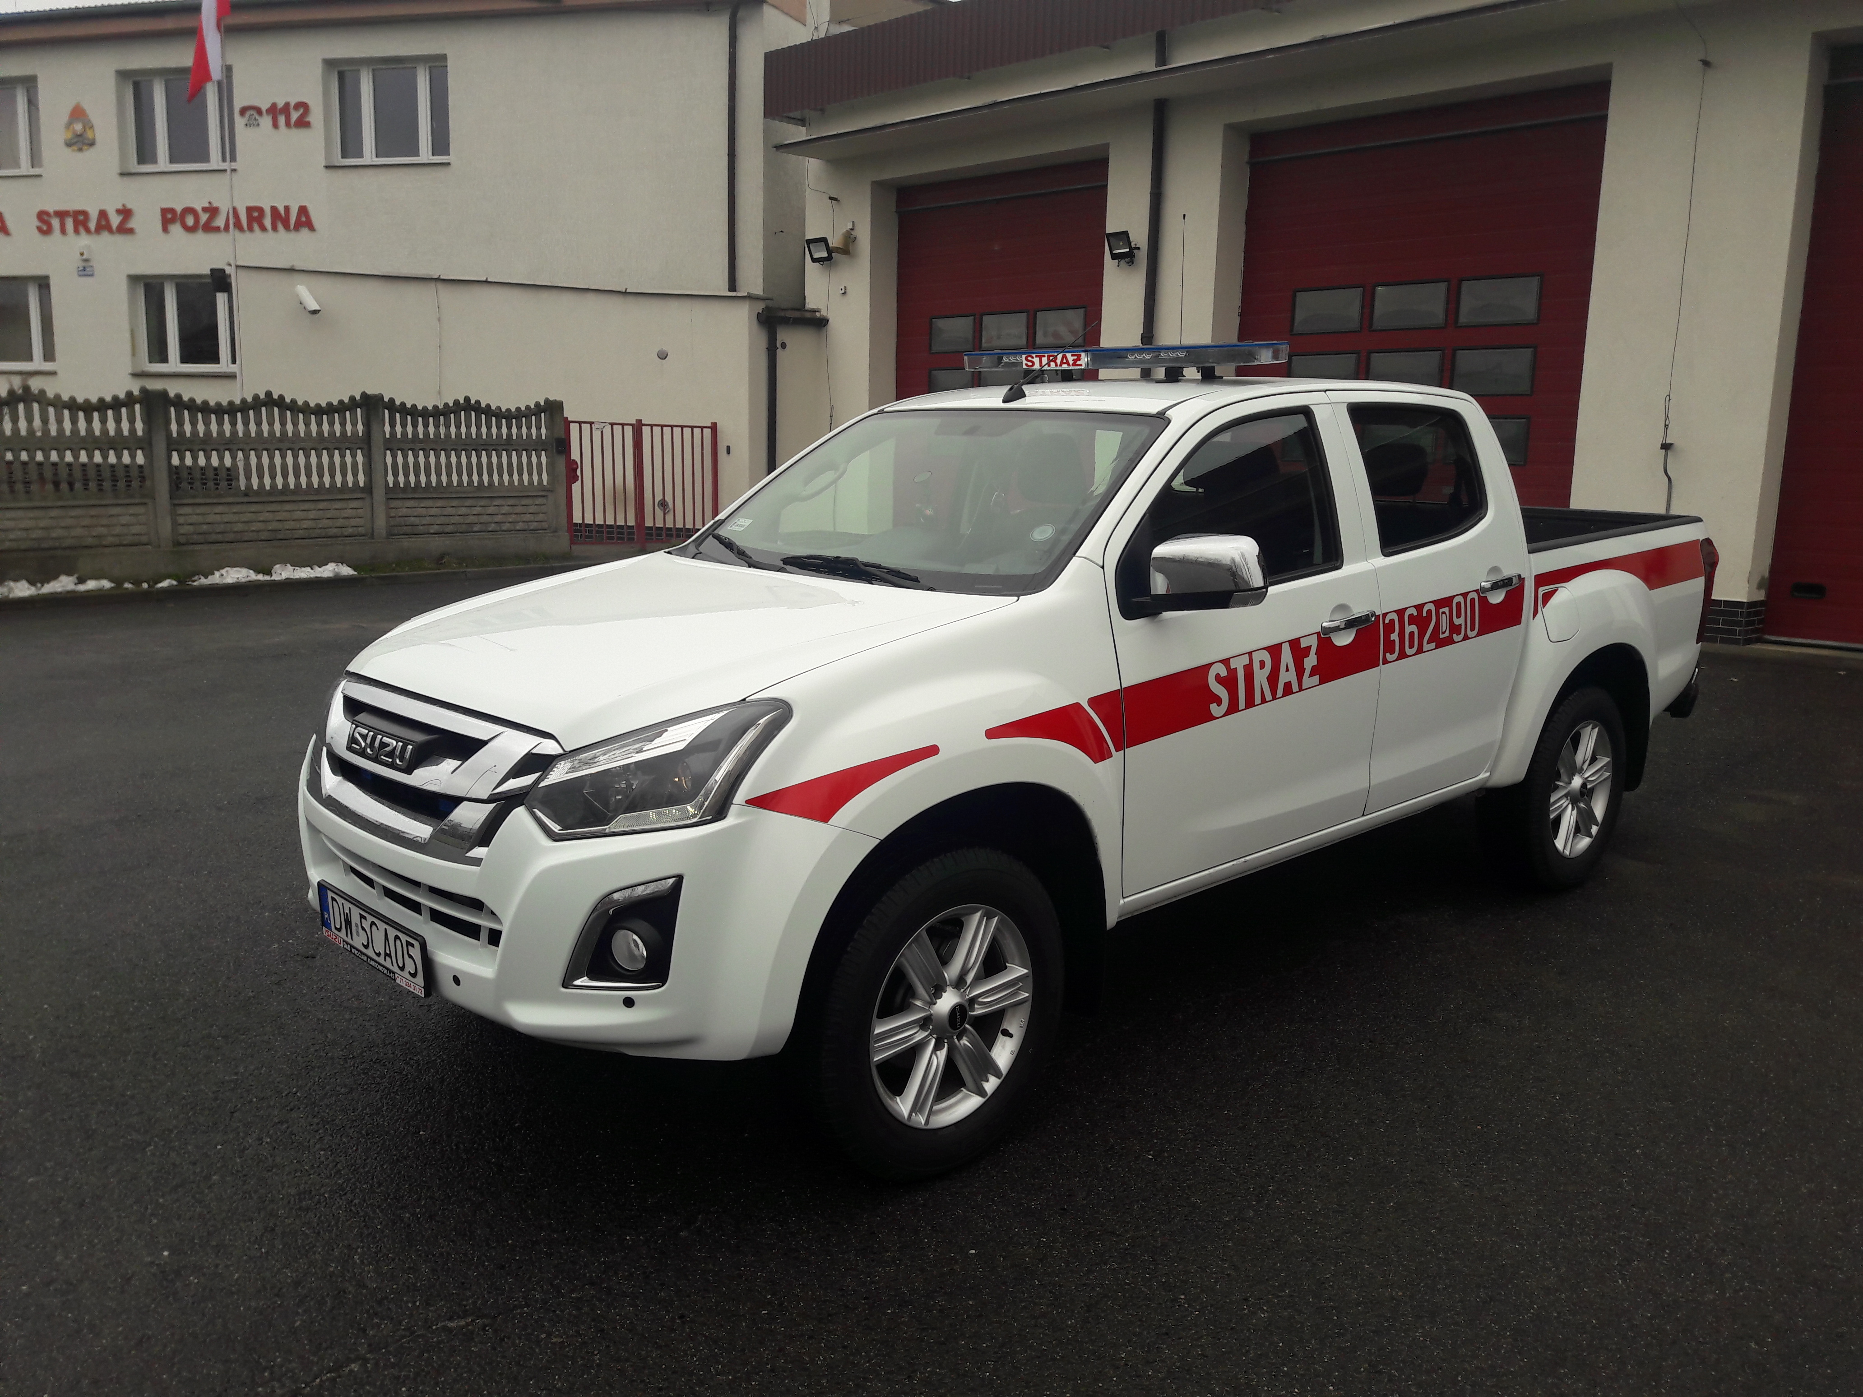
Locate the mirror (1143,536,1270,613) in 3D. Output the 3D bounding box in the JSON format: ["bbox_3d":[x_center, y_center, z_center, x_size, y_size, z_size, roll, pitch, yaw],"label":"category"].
[{"bbox_3d":[0.645,-0.292,3.557,0.140,0.190,0.265,-9,14,-42],"label":"mirror"}]

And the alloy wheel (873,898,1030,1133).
[{"bbox_3d":[-0.009,0.675,3.327,0.487,0.487,0.190,-9,14,-42],"label":"alloy wheel"}]

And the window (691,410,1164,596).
[{"bbox_3d":[-0.039,-0.603,4.176,1.470,0.100,0.825,11,46,46],"label":"window"}]

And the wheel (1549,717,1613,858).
[{"bbox_3d":[2.249,0.312,5.412,0.487,0.487,0.190,-9,14,-42],"label":"wheel"}]

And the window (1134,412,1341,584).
[{"bbox_3d":[0.790,-0.529,4.004,0.960,0.490,0.045,-9,-6,-42],"label":"window"}]

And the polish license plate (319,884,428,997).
[{"bbox_3d":[-1.213,0.517,3.281,0.025,0.130,0.530,-12,16,-42],"label":"polish license plate"}]

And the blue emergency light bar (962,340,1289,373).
[{"bbox_3d":[0.582,-1.052,4.683,0.260,0.062,1.120,-9,14,-42],"label":"blue emergency light bar"}]

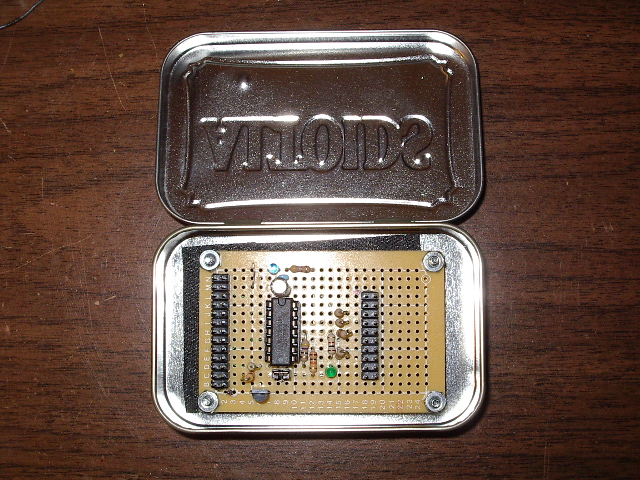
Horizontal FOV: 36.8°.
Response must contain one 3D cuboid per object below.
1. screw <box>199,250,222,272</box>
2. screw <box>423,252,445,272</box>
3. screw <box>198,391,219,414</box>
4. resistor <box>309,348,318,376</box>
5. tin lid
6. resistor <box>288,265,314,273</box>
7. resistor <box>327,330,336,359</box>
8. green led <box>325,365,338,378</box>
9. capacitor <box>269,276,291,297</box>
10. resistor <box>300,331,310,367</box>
[{"bbox_3d":[-0.032,0.006,0.283,0.006,0.008,0.006,0,86,0],"label":"screw"},{"bbox_3d":[0.034,0.006,0.283,0.006,0.008,0.006,0,86,0],"label":"screw"},{"bbox_3d":[-0.032,0.047,0.280,0.006,0.008,0.006,0,86,0],"label":"screw"},{"bbox_3d":[-0.002,0.036,0.278,0.002,0.003,0.008,0,86,0],"label":"resistor"},{"bbox_3d":[0.000,-0.033,0.290,0.095,0.010,0.060,0,78,0],"label":"tin lid"},{"bbox_3d":[-0.006,0.009,0.280,0.008,0.003,0.002,0,86,0],"label":"resistor"},{"bbox_3d":[0.003,0.030,0.279,0.002,0.003,0.008,0,86,0],"label":"resistor"},{"bbox_3d":[0.003,0.038,0.277,0.004,0.005,0.004,0,86,0],"label":"green led"},{"bbox_3d":[-0.011,0.014,0.276,0.005,0.009,0.005,0,86,0],"label":"capacitor"},{"bbox_3d":[-0.004,0.032,0.278,0.003,0.003,0.010,0,86,0],"label":"resistor"}]

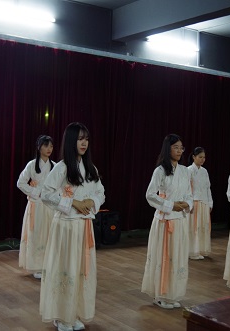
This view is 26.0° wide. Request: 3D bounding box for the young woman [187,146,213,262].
[{"bbox_3d":[1.211,0.535,7.107,0.450,1.580,0.350,1,0,-32],"label":"young woman"}]

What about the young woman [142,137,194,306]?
[{"bbox_3d":[0.500,0.514,4.738,0.550,1.623,0.440,1,1,-41],"label":"young woman"}]

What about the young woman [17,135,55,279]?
[{"bbox_3d":[-0.859,0.468,5.737,0.540,1.631,0.420,1,1,-38],"label":"young woman"}]

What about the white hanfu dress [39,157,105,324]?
[{"bbox_3d":[-0.338,0.582,4.019,0.550,1.291,0.450,1,1,-40],"label":"white hanfu dress"}]

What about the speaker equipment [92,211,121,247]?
[{"bbox_3d":[-0.141,1.016,8.280,0.370,0.560,0.330,1,0,-32],"label":"speaker equipment"}]

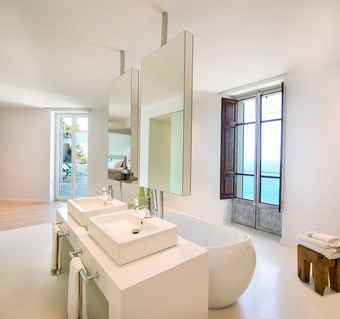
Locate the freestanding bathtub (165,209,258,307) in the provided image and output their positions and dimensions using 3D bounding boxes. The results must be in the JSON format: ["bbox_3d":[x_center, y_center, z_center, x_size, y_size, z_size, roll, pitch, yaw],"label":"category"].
[{"bbox_3d":[0.155,1.030,2.275,0.790,0.600,1.640,0,0,-39],"label":"freestanding bathtub"}]

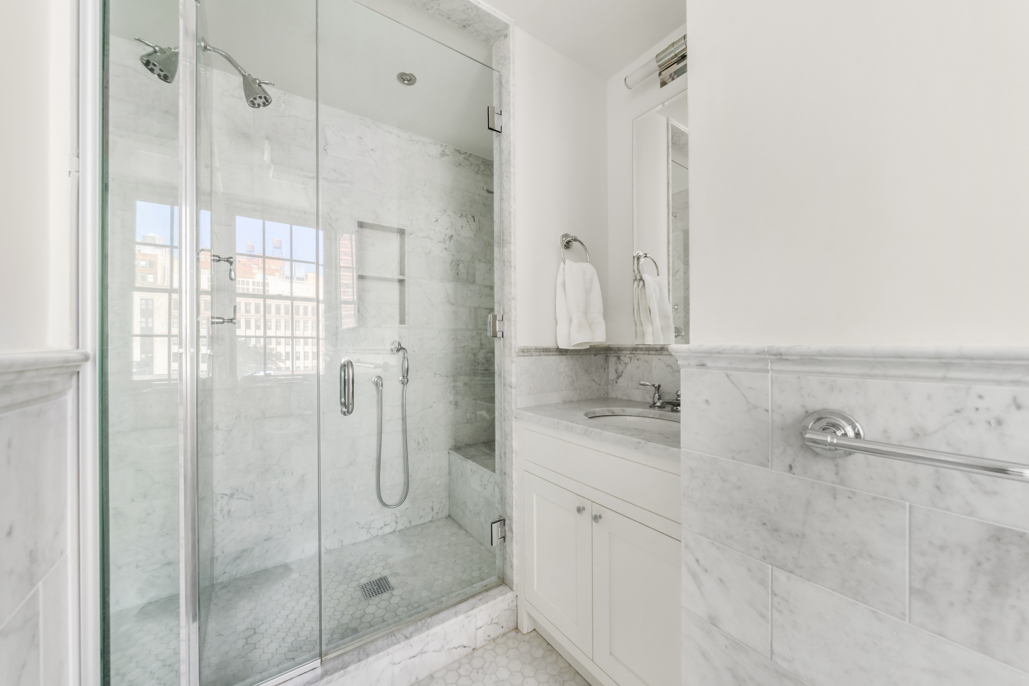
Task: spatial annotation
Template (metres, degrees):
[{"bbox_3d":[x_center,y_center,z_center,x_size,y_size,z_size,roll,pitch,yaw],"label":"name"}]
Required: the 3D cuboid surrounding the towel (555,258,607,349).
[{"bbox_3d":[0.279,-0.160,1.570,0.210,0.370,0.105,0,0,-36],"label":"towel"}]

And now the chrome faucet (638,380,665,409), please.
[{"bbox_3d":[0.564,0.210,1.530,0.064,0.100,0.120,0,0,-36],"label":"chrome faucet"}]

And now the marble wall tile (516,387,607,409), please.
[{"bbox_3d":[0.225,0.234,1.620,0.550,0.052,0.012,0,0,-36],"label":"marble wall tile"}]

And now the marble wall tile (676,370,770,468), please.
[{"bbox_3d":[0.373,0.128,0.660,0.012,0.152,0.149,0,0,-36],"label":"marble wall tile"}]

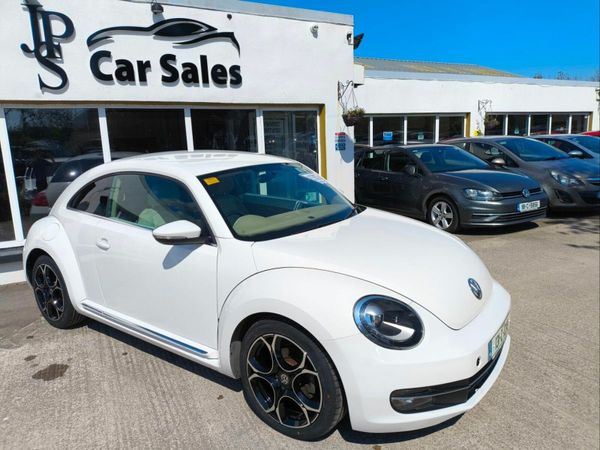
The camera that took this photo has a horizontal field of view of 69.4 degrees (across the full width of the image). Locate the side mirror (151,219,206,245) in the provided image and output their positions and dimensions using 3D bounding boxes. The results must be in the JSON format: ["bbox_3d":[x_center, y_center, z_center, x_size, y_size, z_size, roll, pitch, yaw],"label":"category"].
[{"bbox_3d":[-0.725,0.042,2.551,0.160,0.145,0.230,6,11,35],"label":"side mirror"}]

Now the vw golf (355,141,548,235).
[{"bbox_3d":[2.484,-0.842,8.509,1.800,1.470,4.260,-7,11,-27],"label":"vw golf"}]

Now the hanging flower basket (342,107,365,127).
[{"bbox_3d":[0.815,-1.653,6.600,0.335,0.290,0.335,-2,10,0],"label":"hanging flower basket"}]

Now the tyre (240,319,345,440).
[{"bbox_3d":[-0.020,0.785,2.310,0.670,0.665,0.235,6,11,36],"label":"tyre"}]

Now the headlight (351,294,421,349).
[{"bbox_3d":[0.434,0.475,2.120,0.310,0.240,0.270,-9,12,-44],"label":"headlight"}]

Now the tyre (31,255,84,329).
[{"bbox_3d":[-2.070,0.562,3.791,0.670,0.665,0.235,6,11,35],"label":"tyre"}]

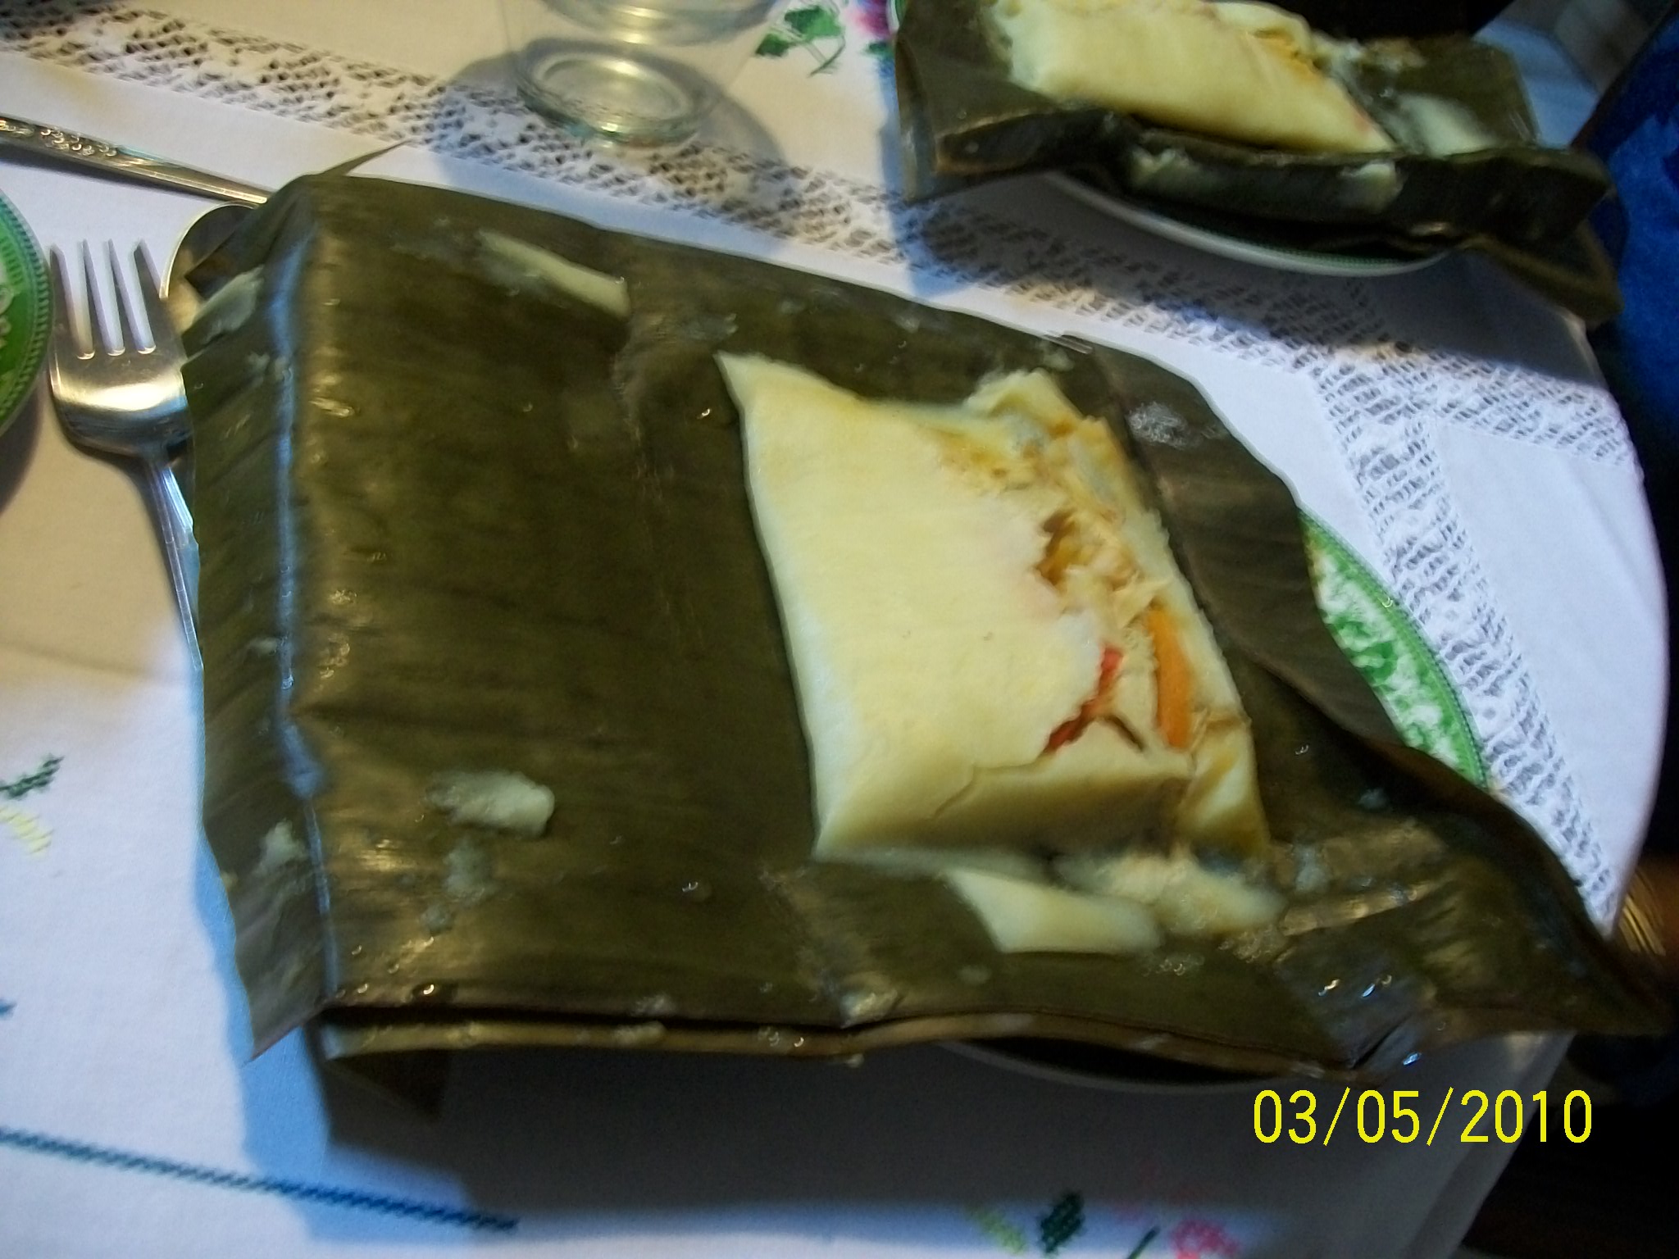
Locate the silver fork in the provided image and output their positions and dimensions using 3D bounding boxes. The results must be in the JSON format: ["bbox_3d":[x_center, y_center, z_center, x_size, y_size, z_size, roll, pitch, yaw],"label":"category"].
[{"bbox_3d":[-0.138,-0.018,0.359,0.027,0.021,0.193,-7,49,-28],"label":"silver fork"}]

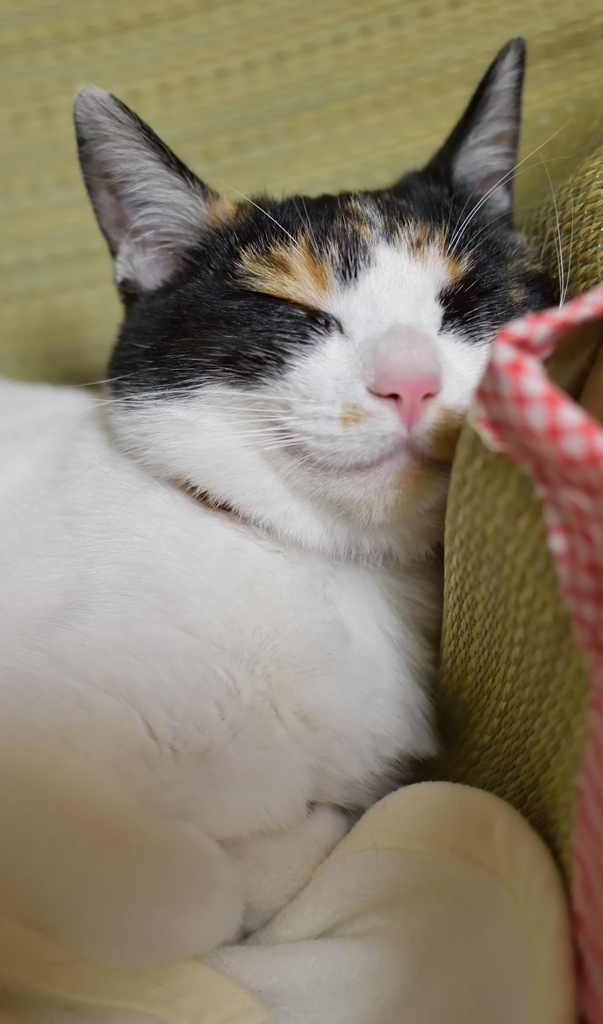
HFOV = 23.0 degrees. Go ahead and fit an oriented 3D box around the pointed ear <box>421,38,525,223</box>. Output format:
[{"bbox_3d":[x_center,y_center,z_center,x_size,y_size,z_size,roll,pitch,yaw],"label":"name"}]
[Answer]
[{"bbox_3d":[0.052,-0.108,0.415,0.036,0.052,0.024,20,-8,-41],"label":"pointed ear"}]

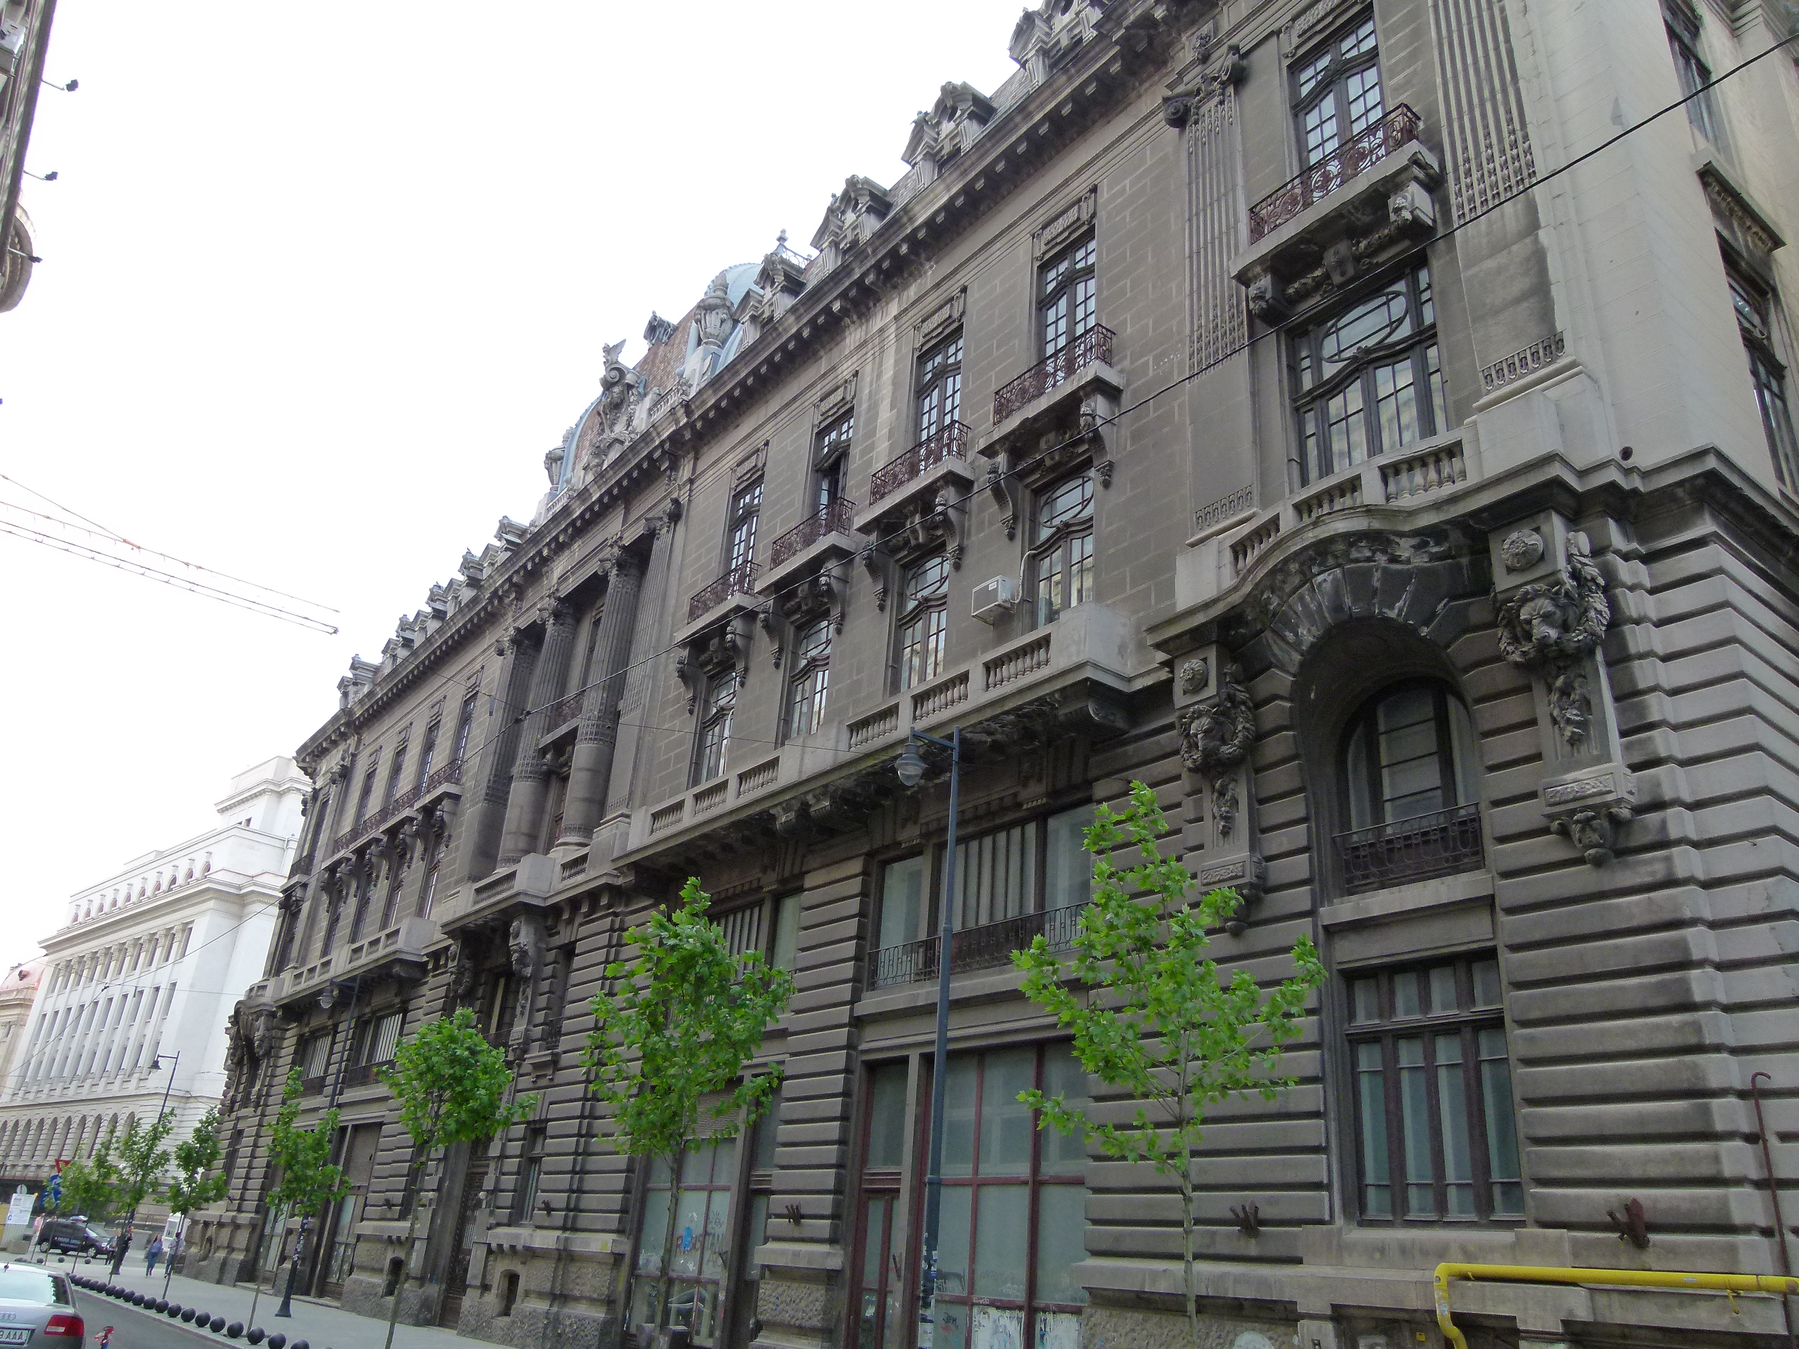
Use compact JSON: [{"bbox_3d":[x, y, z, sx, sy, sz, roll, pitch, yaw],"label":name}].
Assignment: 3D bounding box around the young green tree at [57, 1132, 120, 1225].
[{"bbox_3d":[-32.109,20.991,51.866,2.400,5.300,2.400,22,-30,-32],"label":"young green tree"}]

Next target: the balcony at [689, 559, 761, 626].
[{"bbox_3d":[-4.616,-1.891,34.261,0.567,1.103,2.940,22,-30,-32],"label":"balcony"}]

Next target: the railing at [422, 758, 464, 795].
[{"bbox_3d":[-17.192,4.091,49.342,0.494,0.997,2.940,22,-30,-32],"label":"railing"}]

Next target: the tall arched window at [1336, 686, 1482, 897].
[{"bbox_3d":[6.541,1.374,16.657,0.315,2.793,2.205,22,-30,-32],"label":"tall arched window"}]

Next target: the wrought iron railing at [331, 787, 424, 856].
[{"bbox_3d":[-22.742,6.531,56.963,0.511,0.940,12.164,21,-30,-32],"label":"wrought iron railing"}]

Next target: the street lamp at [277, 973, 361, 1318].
[{"bbox_3d":[-16.302,12.860,36.148,1.300,8.970,0.450,22,-30,-32],"label":"street lamp"}]

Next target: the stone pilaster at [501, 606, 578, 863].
[{"bbox_3d":[-11.494,1.435,42.276,1.227,9.916,1.227,21,-30,-32],"label":"stone pilaster"}]

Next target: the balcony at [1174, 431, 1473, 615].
[{"bbox_3d":[6.177,-1.856,18.630,1.022,1.278,5.060,21,-30,-32],"label":"balcony"}]

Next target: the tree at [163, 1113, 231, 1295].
[{"bbox_3d":[-21.550,16.062,39.511,2.147,5.520,2.147,21,-30,-32],"label":"tree"}]

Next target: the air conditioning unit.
[{"bbox_3d":[1.809,-1.447,25.295,0.307,0.603,0.797,21,-30,-32],"label":"air conditioning unit"}]

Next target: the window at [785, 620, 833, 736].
[{"bbox_3d":[-1.995,0.626,30.712,0.307,4.498,1.625,21,-30,-32],"label":"window"}]

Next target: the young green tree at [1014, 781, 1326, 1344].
[{"bbox_3d":[2.187,3.790,10.594,2.600,6.400,2.650,4,-25,2],"label":"young green tree"}]

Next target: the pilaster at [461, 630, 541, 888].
[{"bbox_3d":[-14.061,3.028,45.942,0.893,9.555,1.470,22,-30,-32],"label":"pilaster"}]

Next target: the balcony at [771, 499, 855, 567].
[{"bbox_3d":[-2.146,-3.309,32.229,0.511,0.971,3.118,21,-30,-32],"label":"balcony"}]

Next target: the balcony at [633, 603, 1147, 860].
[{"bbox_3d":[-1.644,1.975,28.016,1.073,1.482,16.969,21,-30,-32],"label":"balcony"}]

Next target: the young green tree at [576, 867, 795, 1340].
[{"bbox_3d":[-2.960,6.297,17.701,2.453,7.616,2.453,21,-30,-32],"label":"young green tree"}]

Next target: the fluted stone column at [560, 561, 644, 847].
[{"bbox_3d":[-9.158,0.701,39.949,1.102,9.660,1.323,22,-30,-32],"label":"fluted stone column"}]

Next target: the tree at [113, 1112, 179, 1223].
[{"bbox_3d":[-27.357,18.707,46.560,2.147,5.796,2.147,21,-30,-32],"label":"tree"}]

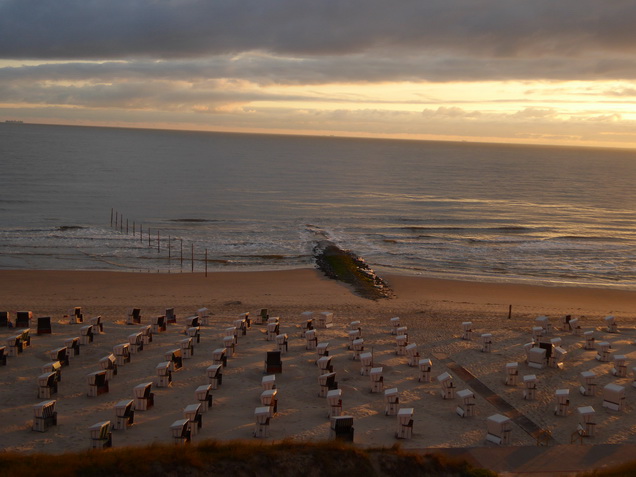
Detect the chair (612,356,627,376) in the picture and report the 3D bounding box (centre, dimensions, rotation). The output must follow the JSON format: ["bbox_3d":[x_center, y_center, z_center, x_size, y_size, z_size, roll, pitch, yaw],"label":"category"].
[{"bbox_3d":[26.899,11.431,71.965,0.970,1.600,1.200,3,7,7],"label":"chair"}]

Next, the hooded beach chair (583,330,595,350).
[{"bbox_3d":[25.519,9.527,76.464,0.950,1.600,1.200,3,7,7],"label":"hooded beach chair"}]

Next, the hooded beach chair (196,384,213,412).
[{"bbox_3d":[-7.774,10.883,55.151,0.950,1.600,1.200,3,7,6],"label":"hooded beach chair"}]

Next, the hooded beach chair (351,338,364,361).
[{"bbox_3d":[3.598,9.724,70.830,0.930,1.590,1.220,3,7,6],"label":"hooded beach chair"}]

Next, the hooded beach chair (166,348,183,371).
[{"bbox_3d":[-11.703,9.808,65.594,0.930,1.590,1.220,5,8,19],"label":"hooded beach chair"}]

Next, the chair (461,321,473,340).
[{"bbox_3d":[15.157,9.370,81.873,0.920,1.530,1.170,3,7,7],"label":"chair"}]

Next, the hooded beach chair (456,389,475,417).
[{"bbox_3d":[10.421,11.568,56.861,1.050,1.500,1.170,1,8,-13],"label":"hooded beach chair"}]

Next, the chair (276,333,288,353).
[{"bbox_3d":[-3.290,9.570,73.816,0.930,1.590,1.220,3,7,4],"label":"chair"}]

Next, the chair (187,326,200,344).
[{"bbox_3d":[-11.037,8.620,71.782,0.950,1.600,1.200,3,7,4],"label":"chair"}]

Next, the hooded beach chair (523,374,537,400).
[{"bbox_3d":[16.454,11.585,62.759,0.950,1.600,1.200,4,7,9],"label":"hooded beach chair"}]

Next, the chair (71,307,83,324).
[{"bbox_3d":[-25.256,8.031,84.551,0.970,1.600,1.200,6,8,23],"label":"chair"}]

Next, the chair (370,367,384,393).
[{"bbox_3d":[4.710,11.279,64.217,0.970,1.600,1.200,3,7,5],"label":"chair"}]

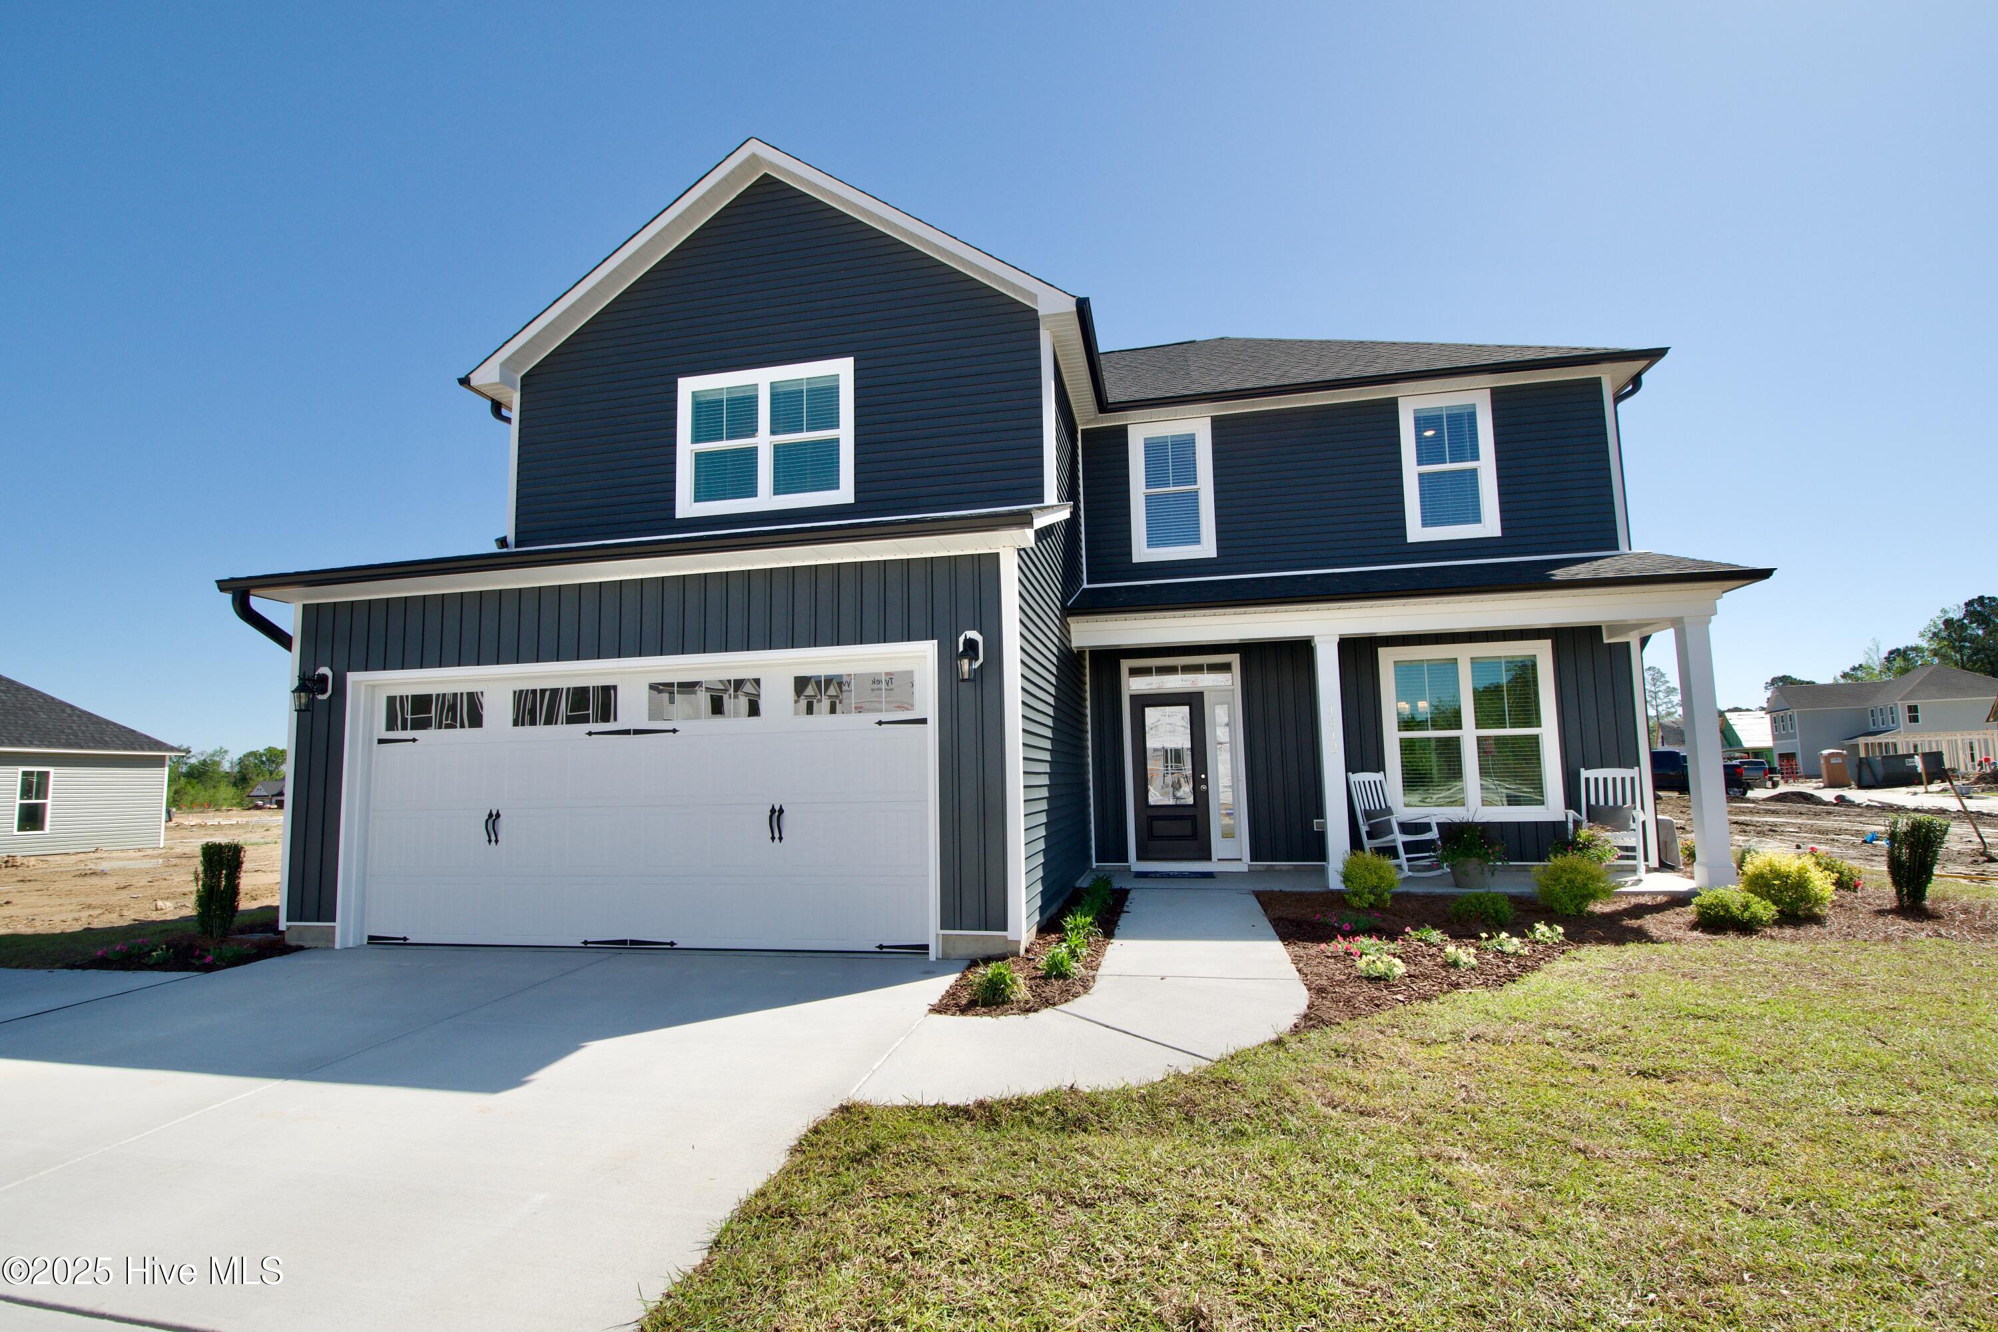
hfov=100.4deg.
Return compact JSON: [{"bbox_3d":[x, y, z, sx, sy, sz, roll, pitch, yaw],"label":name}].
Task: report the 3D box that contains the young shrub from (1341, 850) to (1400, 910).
[{"bbox_3d":[3.540,2.043,7.950,0.527,0.567,0.527,-3,-6,11],"label":"young shrub"}]

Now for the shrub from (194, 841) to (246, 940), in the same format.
[{"bbox_3d":[-6.877,1.985,7.350,0.354,0.882,0.354,-3,-6,11],"label":"shrub"}]

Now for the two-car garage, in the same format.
[{"bbox_3d":[-2.917,1.052,6.456,5.099,2.216,0.240,-3,-6,11],"label":"two-car garage"}]

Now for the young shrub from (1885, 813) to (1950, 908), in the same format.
[{"bbox_3d":[8.111,1.717,7.350,0.421,0.841,0.421,-3,-6,11],"label":"young shrub"}]

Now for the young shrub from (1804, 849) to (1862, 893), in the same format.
[{"bbox_3d":[8.168,2.003,8.150,0.484,0.428,0.484,-3,-6,11],"label":"young shrub"}]

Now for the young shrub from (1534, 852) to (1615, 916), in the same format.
[{"bbox_3d":[5.113,1.936,7.400,0.617,0.569,0.617,-3,-6,11],"label":"young shrub"}]

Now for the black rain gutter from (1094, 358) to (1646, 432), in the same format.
[{"bbox_3d":[4.267,-3.295,10.024,6.500,0.200,0.420,-3,-6,11],"label":"black rain gutter"}]

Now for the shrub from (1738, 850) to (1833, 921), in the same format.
[{"bbox_3d":[6.757,1.884,7.150,0.634,0.604,0.634,-3,-6,11],"label":"shrub"}]

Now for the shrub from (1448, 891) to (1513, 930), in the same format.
[{"bbox_3d":[4.085,2.063,7.050,0.506,0.317,0.506,-3,-6,11],"label":"shrub"}]

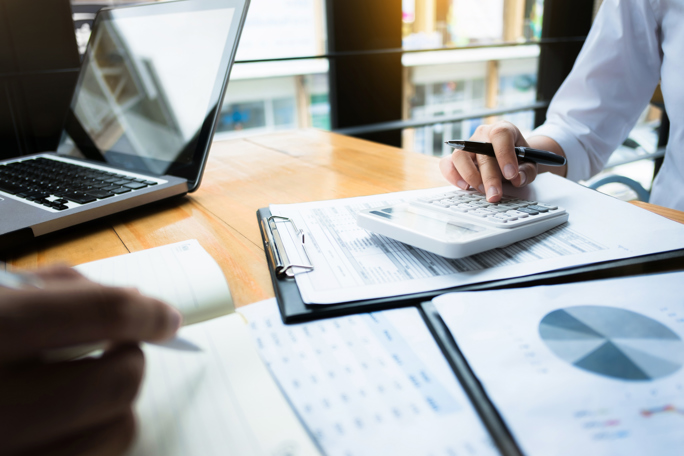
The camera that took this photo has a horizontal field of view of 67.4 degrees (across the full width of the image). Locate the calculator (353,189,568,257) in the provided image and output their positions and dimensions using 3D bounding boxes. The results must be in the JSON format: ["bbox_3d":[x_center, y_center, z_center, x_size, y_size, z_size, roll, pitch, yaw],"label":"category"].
[{"bbox_3d":[0.099,-0.009,0.420,0.143,0.022,0.103,-12,21,-36],"label":"calculator"}]

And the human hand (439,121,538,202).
[{"bbox_3d":[0.140,-0.067,0.478,0.078,0.070,0.110,13,25,38],"label":"human hand"}]

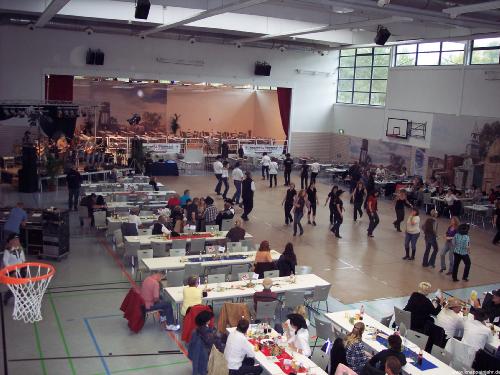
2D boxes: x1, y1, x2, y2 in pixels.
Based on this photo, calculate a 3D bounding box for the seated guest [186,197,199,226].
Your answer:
[{"bbox_3d":[-1.863,1.103,18.513,0.480,1.300,0.700,0,10,-15],"label":"seated guest"}]

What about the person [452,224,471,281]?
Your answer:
[{"bbox_3d":[5.907,1.768,15.501,0.520,1.620,0.420,8,11,30],"label":"person"}]

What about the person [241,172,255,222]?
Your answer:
[{"bbox_3d":[-0.057,0.375,22.042,0.560,1.880,0.420,-4,12,-36],"label":"person"}]

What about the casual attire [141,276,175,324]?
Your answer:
[{"bbox_3d":[-1.790,2.295,11.384,0.780,1.120,0.500,-1,10,-25],"label":"casual attire"}]

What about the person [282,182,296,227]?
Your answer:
[{"bbox_3d":[1.596,0.627,21.731,0.500,1.660,0.400,3,10,-3],"label":"person"}]

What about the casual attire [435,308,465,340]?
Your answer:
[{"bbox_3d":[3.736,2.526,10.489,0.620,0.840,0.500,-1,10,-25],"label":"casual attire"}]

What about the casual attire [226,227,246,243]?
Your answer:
[{"bbox_3d":[-0.385,1.407,15.927,0.540,0.620,0.380,-1,10,-22],"label":"casual attire"}]

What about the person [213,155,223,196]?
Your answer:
[{"bbox_3d":[-1.445,-0.574,26.974,0.480,1.830,0.520,-6,13,-43],"label":"person"}]

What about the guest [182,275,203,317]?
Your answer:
[{"bbox_3d":[-1.178,2.393,11.084,0.500,1.250,0.750,1,10,-10],"label":"guest"}]

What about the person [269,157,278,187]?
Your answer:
[{"bbox_3d":[1.309,-0.771,30.301,0.500,1.520,0.330,-1,10,-25],"label":"person"}]

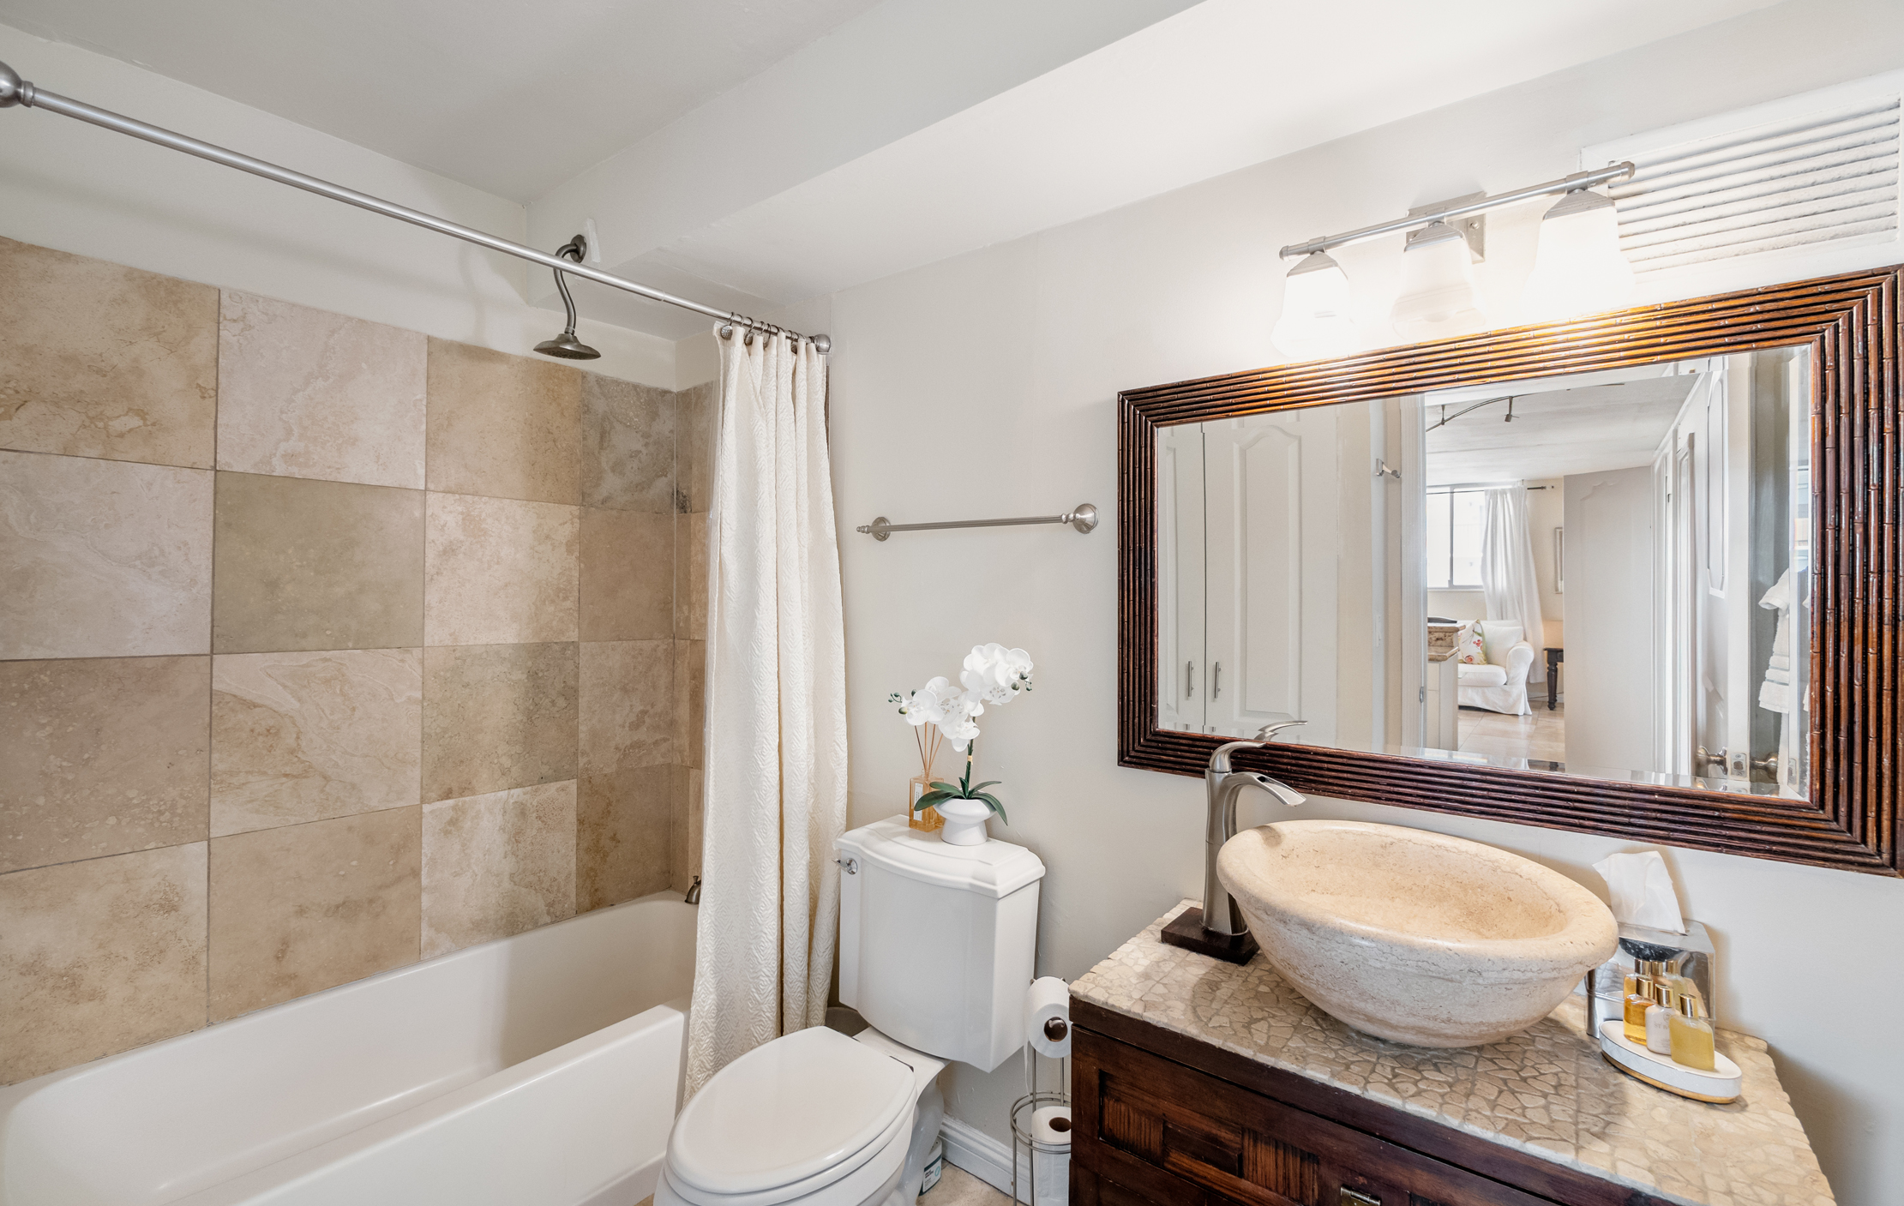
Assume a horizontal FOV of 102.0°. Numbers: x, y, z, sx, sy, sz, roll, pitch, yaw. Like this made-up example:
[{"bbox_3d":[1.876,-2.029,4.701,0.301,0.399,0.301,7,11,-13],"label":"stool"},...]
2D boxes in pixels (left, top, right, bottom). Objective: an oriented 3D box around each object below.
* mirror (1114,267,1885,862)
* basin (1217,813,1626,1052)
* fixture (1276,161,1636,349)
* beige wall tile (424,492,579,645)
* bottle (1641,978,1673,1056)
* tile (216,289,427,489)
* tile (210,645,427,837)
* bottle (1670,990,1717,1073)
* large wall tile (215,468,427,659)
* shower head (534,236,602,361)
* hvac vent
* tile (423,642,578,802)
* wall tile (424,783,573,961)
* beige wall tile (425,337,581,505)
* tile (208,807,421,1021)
[{"bbox_3d":[0.797,-0.046,1.312,1.070,0.787,0.040,0,0,35],"label":"mirror"},{"bbox_3d":[0.646,0.500,1.126,0.476,0.199,0.468,0,0,35],"label":"basin"},{"bbox_3d":[0.789,-0.561,1.253,0.485,0.220,0.150,0,0,35],"label":"fixture"},{"bbox_3d":[-1.275,-0.088,2.208,0.012,0.407,0.399,0,0,41],"label":"beige wall tile"},{"bbox_3d":[0.941,0.548,1.015,0.039,0.083,0.026,0,0,35],"label":"bottle"},{"bbox_3d":[-1.508,-0.495,1.864,0.015,0.408,0.402,0,0,40],"label":"tile"},{"bbox_3d":[-1.522,0.323,1.872,0.012,0.414,0.402,0,0,42],"label":"tile"},{"bbox_3d":[0.950,0.546,0.989,0.042,0.087,0.024,0,0,35],"label":"bottle"},{"bbox_3d":[-1.511,-0.087,1.863,0.015,0.408,0.402,0,0,40],"label":"large wall tile"},{"bbox_3d":[-1.006,-0.812,1.987,0.175,0.355,0.155,0,0,35],"label":"shower head"},{"bbox_3d":[1.112,-0.572,1.087,0.348,0.261,0.020,0,0,35],"label":"hvac vent"},{"bbox_3d":[-1.278,0.328,2.207,0.012,0.418,0.399,0,0,41],"label":"tile"},{"bbox_3d":[-1.282,0.745,2.206,0.012,0.411,0.399,0,0,41],"label":"wall tile"},{"bbox_3d":[-1.249,-0.495,2.172,0.012,0.401,0.396,0,0,42],"label":"beige wall tile"},{"bbox_3d":[-1.526,0.734,1.871,0.012,0.408,0.402,0,0,42],"label":"tile"}]

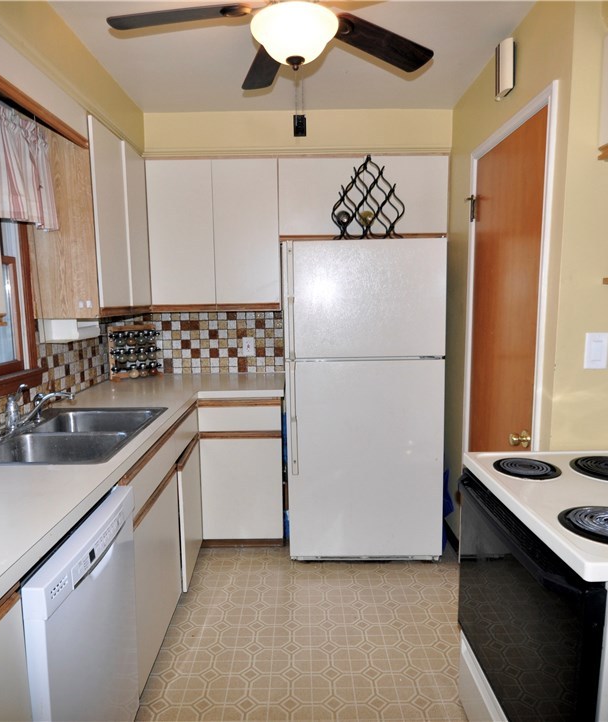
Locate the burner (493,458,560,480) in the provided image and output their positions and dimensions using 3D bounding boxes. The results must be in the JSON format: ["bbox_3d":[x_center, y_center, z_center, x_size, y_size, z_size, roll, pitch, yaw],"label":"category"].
[{"bbox_3d":[0.662,0.322,1.530,0.195,0.025,0.195,-1,7,-1],"label":"burner"}]

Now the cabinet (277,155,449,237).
[{"bbox_3d":[0.353,-0.989,3.090,1.010,0.450,0.030,-1,7,0],"label":"cabinet"}]

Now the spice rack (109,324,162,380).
[{"bbox_3d":[-1.080,-0.054,3.308,0.300,0.345,0.095,-5,8,-32],"label":"spice rack"}]

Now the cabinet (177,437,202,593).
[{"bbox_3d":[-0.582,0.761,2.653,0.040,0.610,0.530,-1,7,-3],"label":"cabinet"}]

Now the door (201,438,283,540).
[{"bbox_3d":[-0.351,0.730,2.920,0.455,0.585,0.025,-1,7,0],"label":"door"}]

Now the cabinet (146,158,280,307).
[{"bbox_3d":[-0.542,-0.778,3.252,0.785,0.885,0.310,-1,7,0],"label":"cabinet"}]

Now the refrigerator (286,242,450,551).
[{"bbox_3d":[0.310,0.195,3.022,0.815,1.690,0.780,-1,7,0],"label":"refrigerator"}]

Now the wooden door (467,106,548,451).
[{"bbox_3d":[0.856,0.108,2.208,0.040,2.055,0.700,-1,7,-1],"label":"wooden door"}]

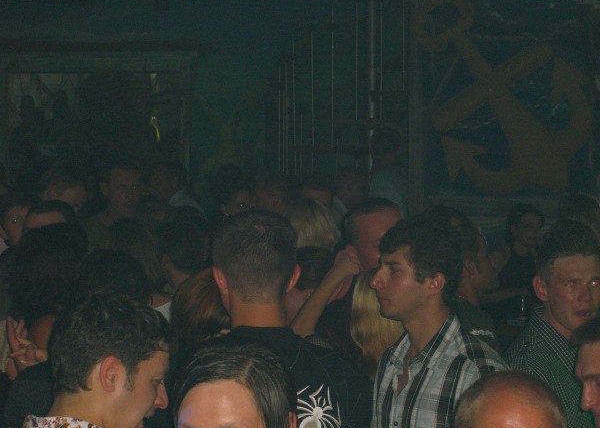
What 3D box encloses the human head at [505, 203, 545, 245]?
[{"bbox_3d":[1.022,0.045,9.000,0.180,0.200,0.200,-1,3,-27],"label":"human head"}]

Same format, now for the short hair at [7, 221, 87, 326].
[{"bbox_3d":[-0.641,0.156,5.000,0.200,0.260,0.220,0,3,-6],"label":"short hair"}]

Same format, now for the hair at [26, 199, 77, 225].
[{"bbox_3d":[-0.817,0.005,6.500,0.165,0.120,0.190,1,3,21],"label":"hair"}]

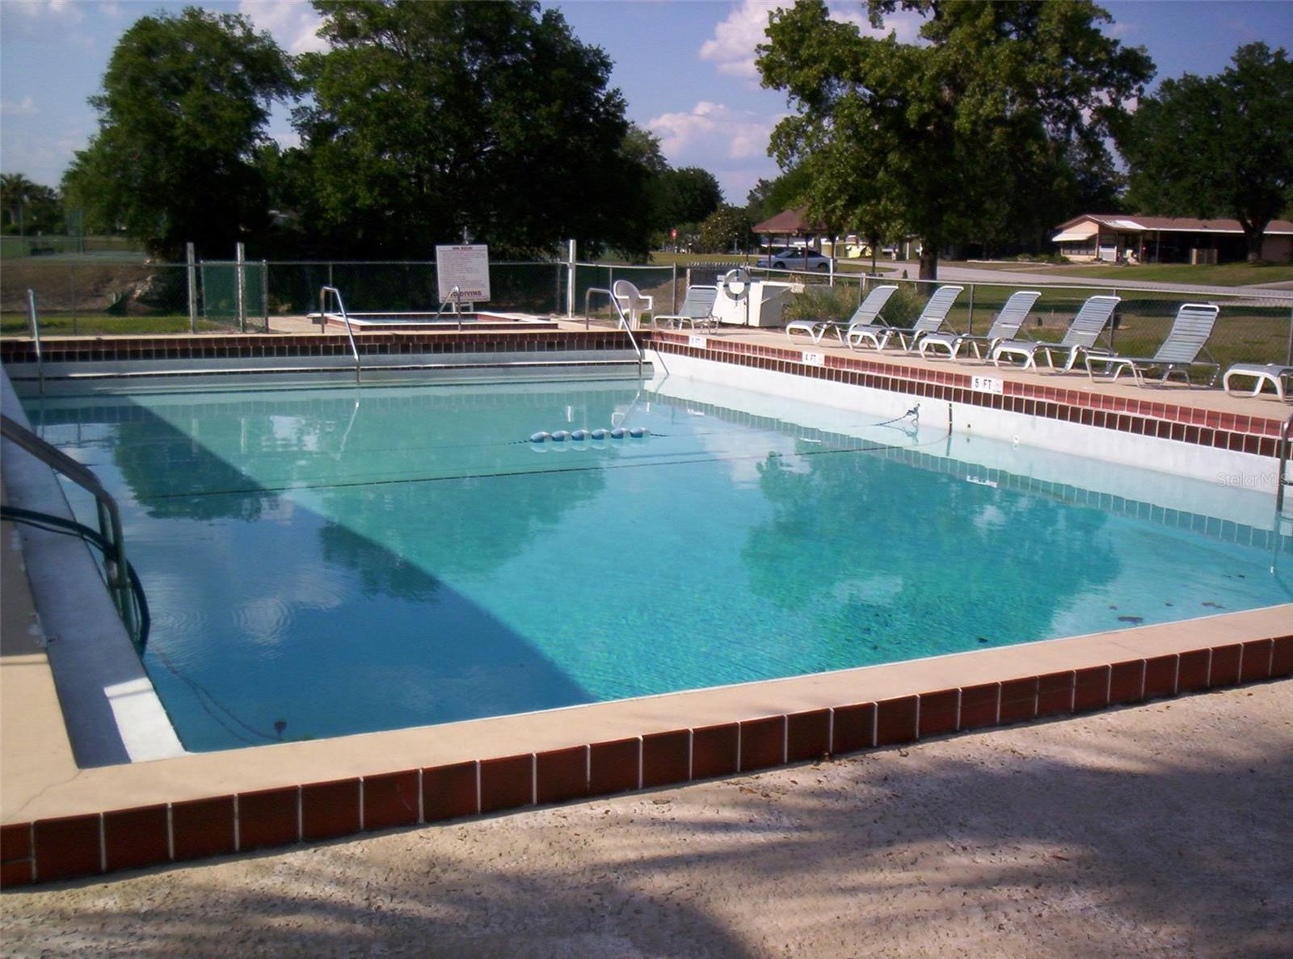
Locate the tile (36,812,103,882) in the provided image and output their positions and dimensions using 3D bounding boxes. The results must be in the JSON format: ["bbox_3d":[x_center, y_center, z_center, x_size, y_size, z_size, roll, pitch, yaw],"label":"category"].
[{"bbox_3d":[-1.312,0.831,3.125,0.149,0.144,0.020,-3,10,-26],"label":"tile"}]

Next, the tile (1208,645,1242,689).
[{"bbox_3d":[2.039,0.655,4.865,0.150,0.146,0.018,-3,10,-25],"label":"tile"}]

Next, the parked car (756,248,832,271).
[{"bbox_3d":[8.775,-12.737,80.000,4.650,1.370,1.760,-1,10,-12],"label":"parked car"}]

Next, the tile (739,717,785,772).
[{"bbox_3d":[0.341,0.781,4.088,0.151,0.146,0.020,-4,11,-25],"label":"tile"}]

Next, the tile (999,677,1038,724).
[{"bbox_3d":[1.196,0.709,4.449,0.150,0.146,0.018,-3,10,-25],"label":"tile"}]

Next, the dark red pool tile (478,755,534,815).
[{"bbox_3d":[-0.378,0.815,3.700,0.150,0.146,0.018,-3,10,-25],"label":"dark red pool tile"}]

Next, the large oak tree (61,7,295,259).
[{"bbox_3d":[-17.230,-12.250,50.720,8.360,9.740,8.360,-2,10,-18],"label":"large oak tree"}]

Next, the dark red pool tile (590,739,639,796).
[{"bbox_3d":[-0.093,0.807,3.883,0.151,0.146,0.020,-4,11,-25],"label":"dark red pool tile"}]

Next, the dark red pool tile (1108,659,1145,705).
[{"bbox_3d":[1.567,0.662,4.512,0.149,0.144,0.020,-3,10,-26],"label":"dark red pool tile"}]

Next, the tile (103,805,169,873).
[{"bbox_3d":[-1.222,0.855,3.302,0.150,0.146,0.018,-3,10,-25],"label":"tile"}]

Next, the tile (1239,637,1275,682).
[{"bbox_3d":[2.179,0.647,4.935,0.150,0.146,0.018,-3,10,-25],"label":"tile"}]

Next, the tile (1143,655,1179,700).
[{"bbox_3d":[1.773,0.683,4.768,0.151,0.146,0.020,-4,11,-25],"label":"tile"}]

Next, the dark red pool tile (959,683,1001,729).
[{"bbox_3d":[1.020,0.697,4.243,0.149,0.144,0.020,-3,10,-26],"label":"dark red pool tile"}]

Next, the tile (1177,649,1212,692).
[{"bbox_3d":[1.839,0.644,4.647,0.149,0.144,0.020,-3,10,-26],"label":"tile"}]

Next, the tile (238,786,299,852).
[{"bbox_3d":[-0.955,0.852,3.475,0.151,0.146,0.020,-4,11,-25],"label":"tile"}]

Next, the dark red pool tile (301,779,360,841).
[{"bbox_3d":[-0.813,0.846,3.543,0.151,0.146,0.020,-4,11,-25],"label":"dark red pool tile"}]

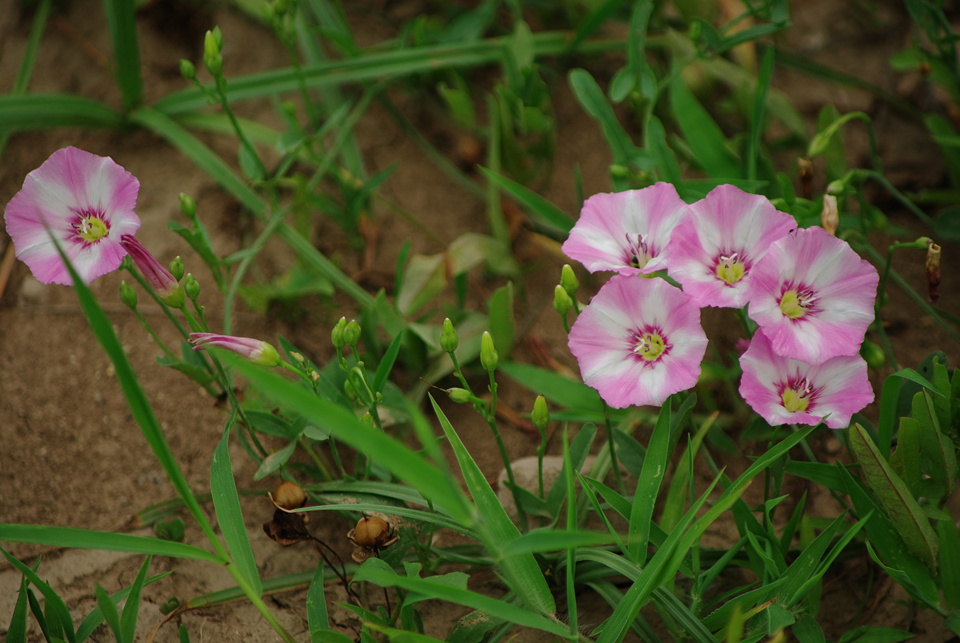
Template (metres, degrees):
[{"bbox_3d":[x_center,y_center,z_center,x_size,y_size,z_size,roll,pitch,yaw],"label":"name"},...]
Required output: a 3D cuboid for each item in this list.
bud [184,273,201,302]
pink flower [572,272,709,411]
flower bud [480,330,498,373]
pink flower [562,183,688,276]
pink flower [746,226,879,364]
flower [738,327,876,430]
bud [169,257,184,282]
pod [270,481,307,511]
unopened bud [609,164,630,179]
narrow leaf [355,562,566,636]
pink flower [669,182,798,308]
[{"bbox_3d":[-0.052,-0.006,1.125,0.003,0.005,0.003,-6,23,0],"label":"bud"},{"bbox_3d":[0.029,0.004,1.123,0.025,0.024,0.013,10,-5,14],"label":"pink flower"},{"bbox_3d":[0.002,0.005,1.115,0.003,0.008,0.003,-7,23,0],"label":"flower bud"},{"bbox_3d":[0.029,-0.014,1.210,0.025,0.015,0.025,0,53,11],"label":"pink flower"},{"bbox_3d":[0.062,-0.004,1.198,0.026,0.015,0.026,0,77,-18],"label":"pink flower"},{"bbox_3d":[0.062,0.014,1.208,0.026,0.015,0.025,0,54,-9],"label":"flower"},{"bbox_3d":[-0.059,-0.010,1.200,0.003,0.005,0.003,2,21,-1],"label":"bud"},{"bbox_3d":[-0.037,0.034,1.200,0.006,0.006,0.006,3,30,-1],"label":"pod"},{"bbox_3d":[0.028,-0.030,1.250,0.003,0.004,0.003,-31,25,9],"label":"unopened bud"},{"bbox_3d":[-0.003,0.049,1.080,0.040,0.007,0.007,16,35,-6],"label":"narrow leaf"},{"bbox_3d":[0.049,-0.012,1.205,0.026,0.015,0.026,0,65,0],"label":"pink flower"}]

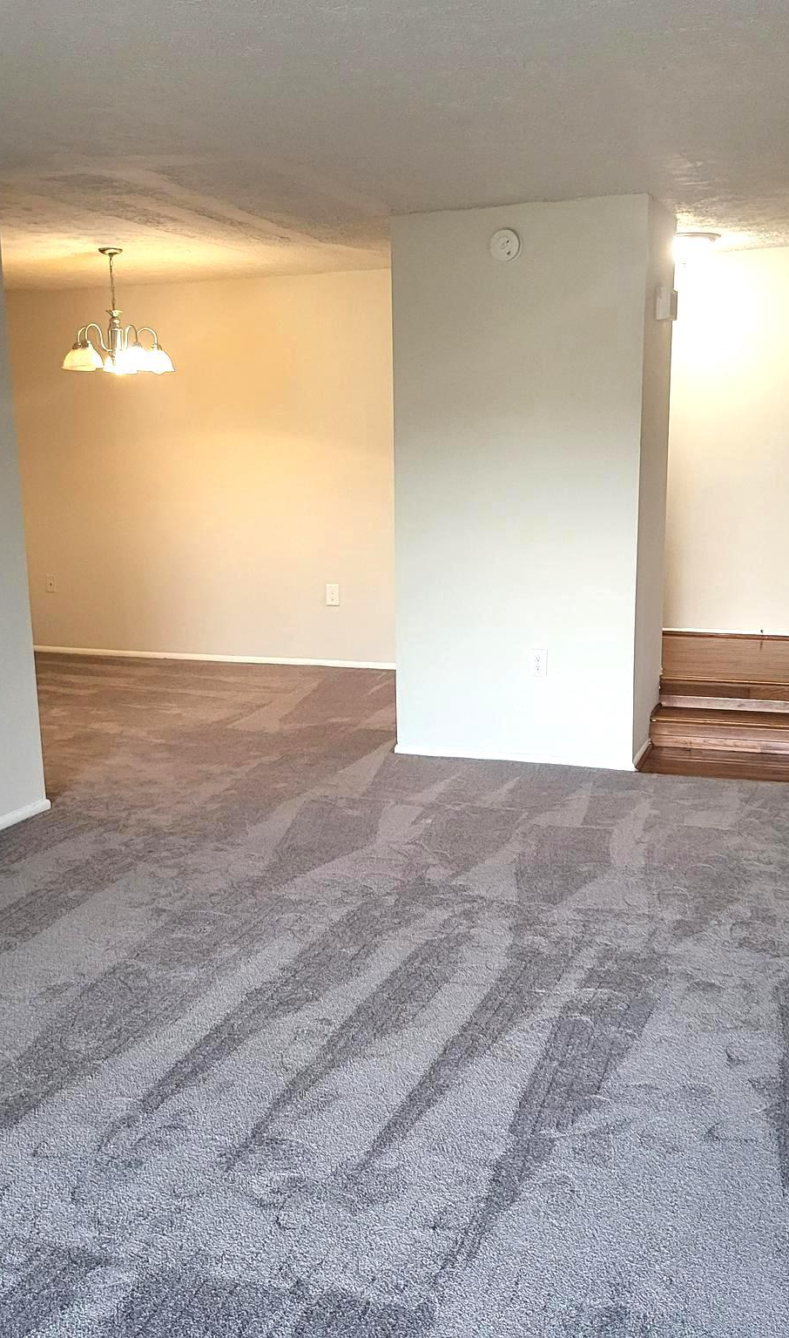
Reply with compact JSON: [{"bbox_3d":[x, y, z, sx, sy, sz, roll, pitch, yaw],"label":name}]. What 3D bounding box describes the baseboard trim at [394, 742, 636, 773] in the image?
[{"bbox_3d":[0.539,0.410,5.700,1.125,0.055,0.018,3,12,20],"label":"baseboard trim"}]

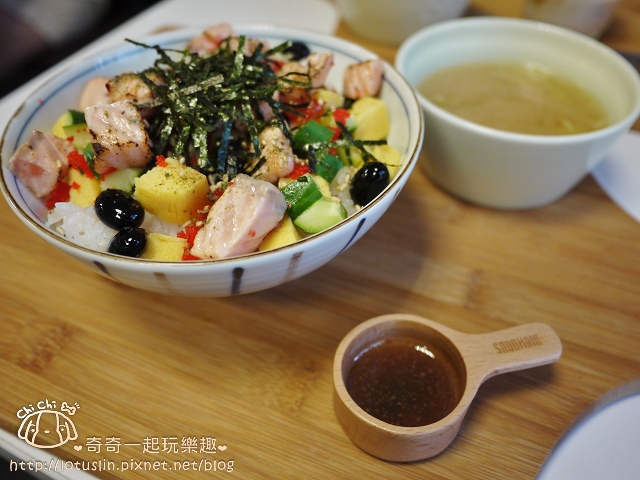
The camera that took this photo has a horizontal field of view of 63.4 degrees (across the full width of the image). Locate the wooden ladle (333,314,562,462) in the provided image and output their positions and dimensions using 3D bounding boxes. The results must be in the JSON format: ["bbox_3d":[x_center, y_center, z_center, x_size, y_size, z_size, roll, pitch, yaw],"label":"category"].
[{"bbox_3d":[0.056,0.060,0.230,0.098,0.026,0.058,-9,45,-8],"label":"wooden ladle"}]

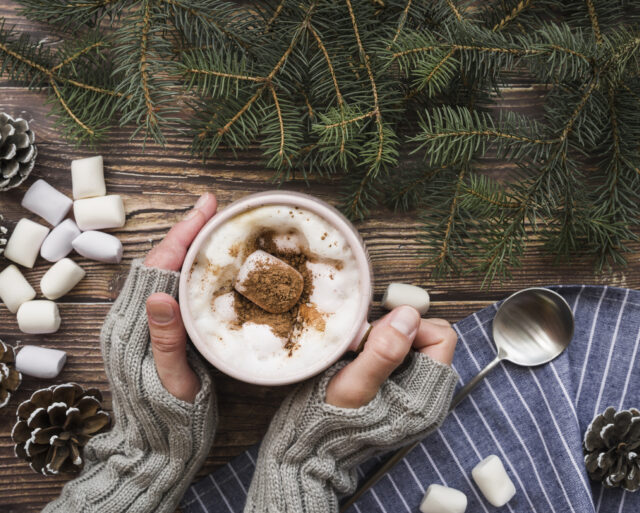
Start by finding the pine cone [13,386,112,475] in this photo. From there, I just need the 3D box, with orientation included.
[{"bbox_3d":[-0.168,0.113,0.526,0.062,0.049,0.061,0,90,0],"label":"pine cone"}]

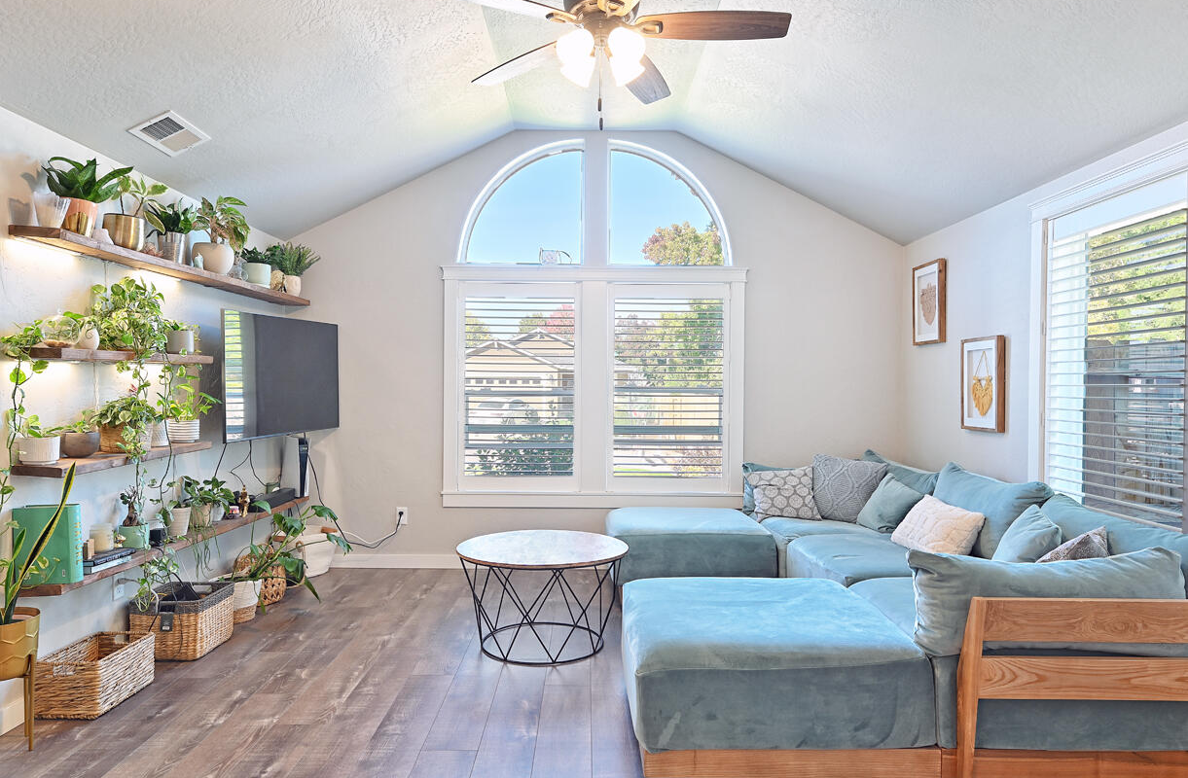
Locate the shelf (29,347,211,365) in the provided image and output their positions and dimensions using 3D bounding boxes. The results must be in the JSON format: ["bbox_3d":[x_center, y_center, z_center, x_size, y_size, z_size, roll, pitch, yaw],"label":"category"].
[{"bbox_3d":[-2.150,-0.144,3.500,0.200,0.042,1.120,0,0,1],"label":"shelf"}]

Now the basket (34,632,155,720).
[{"bbox_3d":[-2.007,1.149,3.073,0.240,0.207,0.380,0,0,0],"label":"basket"}]

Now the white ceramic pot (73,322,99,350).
[{"bbox_3d":[-1.995,-0.207,2.990,0.084,0.119,0.084,0,0,0],"label":"white ceramic pot"}]

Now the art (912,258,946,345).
[{"bbox_3d":[2.198,-0.556,4.984,0.048,0.530,0.390,0,0,-1],"label":"art"}]

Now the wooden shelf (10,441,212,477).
[{"bbox_3d":[-2.018,0.295,3.288,0.184,0.037,1.048,0,0,1],"label":"wooden shelf"}]

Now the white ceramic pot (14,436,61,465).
[{"bbox_3d":[-2.058,0.231,2.822,0.126,0.106,0.126,0,0,0],"label":"white ceramic pot"}]

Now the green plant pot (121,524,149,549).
[{"bbox_3d":[-2.047,0.661,3.380,0.115,0.112,0.115,0,0,0],"label":"green plant pot"}]

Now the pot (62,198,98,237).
[{"bbox_3d":[-2.017,-0.667,2.980,0.120,0.152,0.120,0,0,0],"label":"pot"}]

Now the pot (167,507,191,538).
[{"bbox_3d":[-2.157,0.693,3.950,0.098,0.138,0.098,0,0,0],"label":"pot"}]

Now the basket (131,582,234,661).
[{"bbox_3d":[-1.927,1.083,3.570,0.305,0.266,0.335,0,0,1],"label":"basket"}]

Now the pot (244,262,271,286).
[{"bbox_3d":[-2.007,-0.675,4.529,0.148,0.140,0.148,0,0,0],"label":"pot"}]

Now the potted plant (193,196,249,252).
[{"bbox_3d":[-1.966,-0.873,4.015,0.247,0.276,0.247,0,0,0],"label":"potted plant"}]

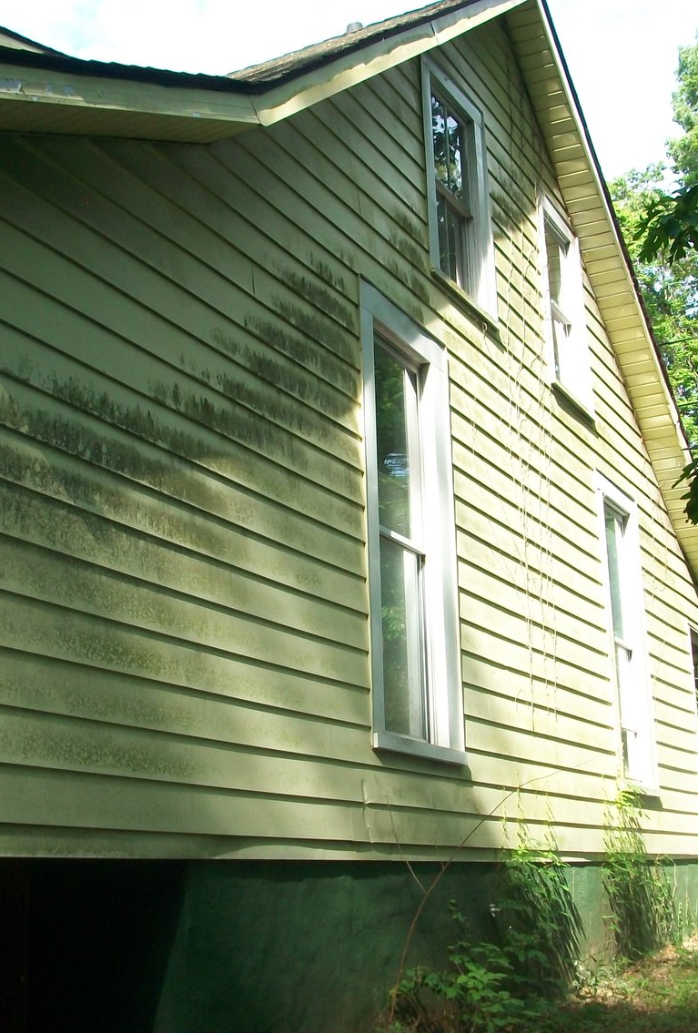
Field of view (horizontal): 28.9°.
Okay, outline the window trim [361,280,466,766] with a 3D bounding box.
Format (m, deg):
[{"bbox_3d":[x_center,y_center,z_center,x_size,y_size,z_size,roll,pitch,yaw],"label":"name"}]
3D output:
[{"bbox_3d":[0.332,0.064,7.861,0.150,2.667,1.230,-9,-17,26],"label":"window trim"}]

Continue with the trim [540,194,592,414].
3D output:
[{"bbox_3d":[1.777,-1.764,11.354,0.140,1.671,1.092,-9,-17,26],"label":"trim"}]

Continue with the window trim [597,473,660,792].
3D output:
[{"bbox_3d":[2.329,1.010,11.550,0.150,2.654,1.205,-9,-17,26],"label":"window trim"}]

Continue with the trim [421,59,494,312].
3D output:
[{"bbox_3d":[0.728,-2.272,9.420,0.140,1.681,1.133,-9,-17,26],"label":"trim"}]

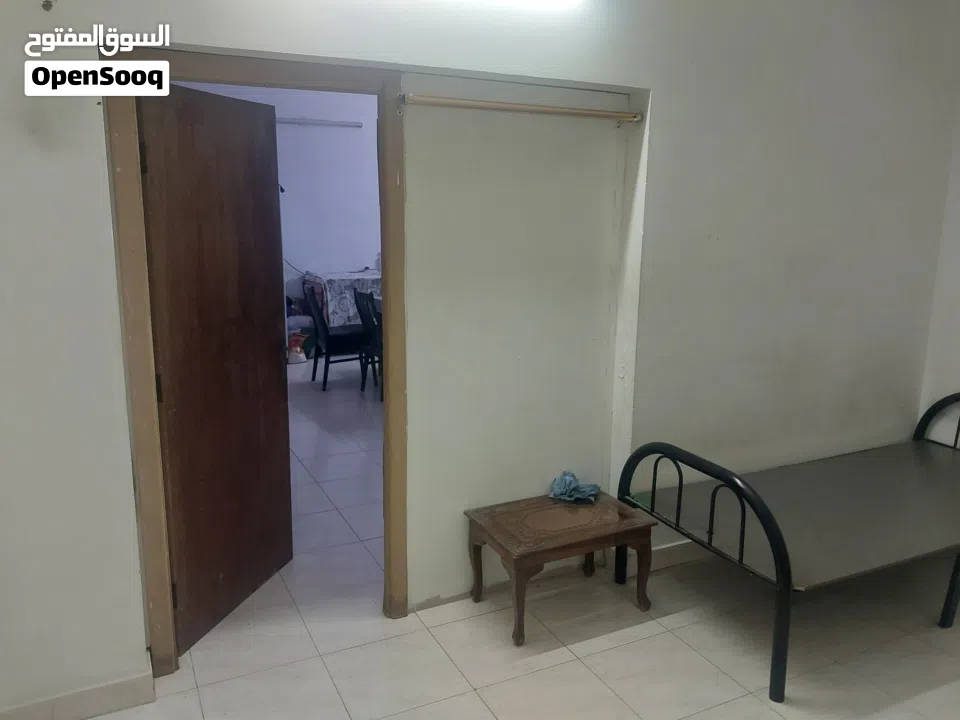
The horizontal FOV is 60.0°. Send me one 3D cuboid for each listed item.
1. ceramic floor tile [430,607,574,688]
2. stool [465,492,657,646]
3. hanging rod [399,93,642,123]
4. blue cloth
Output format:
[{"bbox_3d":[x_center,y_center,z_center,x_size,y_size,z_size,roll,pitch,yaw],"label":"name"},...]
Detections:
[{"bbox_3d":[0.080,1.104,3.221,0.435,0.010,0.439,-6,15,-26],"label":"ceramic floor tile"},{"bbox_3d":[0.331,0.844,3.468,0.661,0.392,0.422,-6,15,-26],"label":"stool"},{"bbox_3d":[0.194,-0.943,3.127,1.010,0.035,0.035,-4,14,-26],"label":"hanging rod"},{"bbox_3d":[0.415,0.553,3.613,0.200,0.113,0.148,-6,15,-26],"label":"blue cloth"}]

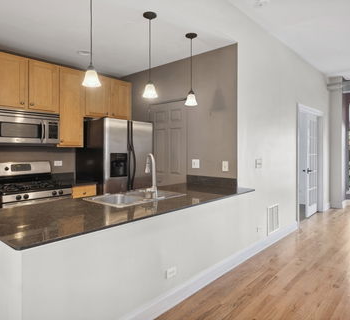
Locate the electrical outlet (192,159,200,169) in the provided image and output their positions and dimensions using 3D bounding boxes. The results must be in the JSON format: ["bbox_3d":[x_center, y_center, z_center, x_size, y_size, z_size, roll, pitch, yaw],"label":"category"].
[{"bbox_3d":[0.273,0.049,3.520,0.116,0.116,0.012,1,2,42],"label":"electrical outlet"}]

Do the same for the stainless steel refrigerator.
[{"bbox_3d":[-0.920,0.318,4.088,0.820,1.785,0.875,1,2,42],"label":"stainless steel refrigerator"}]

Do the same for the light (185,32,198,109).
[{"bbox_3d":[0.181,-0.969,2.880,0.140,0.773,0.140,0,1,0],"label":"light"}]

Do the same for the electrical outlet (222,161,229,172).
[{"bbox_3d":[0.605,0.073,3.200,0.072,0.116,0.012,1,2,42],"label":"electrical outlet"}]

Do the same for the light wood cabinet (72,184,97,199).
[{"bbox_3d":[-1.407,0.746,3.704,0.640,0.800,0.340,1,2,42],"label":"light wood cabinet"}]

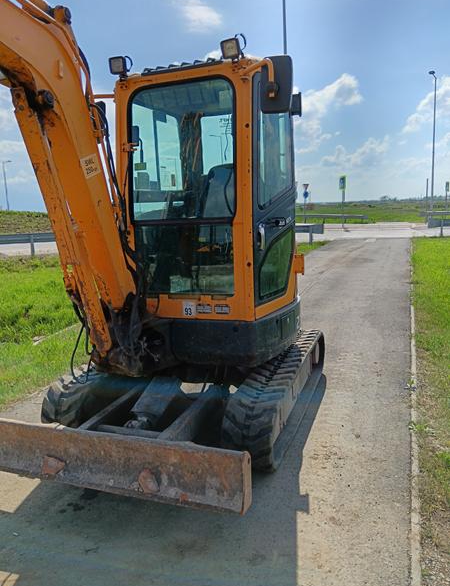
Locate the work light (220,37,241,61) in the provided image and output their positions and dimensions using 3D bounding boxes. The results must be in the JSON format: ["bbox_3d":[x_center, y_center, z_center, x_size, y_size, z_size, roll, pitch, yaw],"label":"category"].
[{"bbox_3d":[0.035,-1.432,2.752,0.110,0.120,0.080,1,28,21],"label":"work light"}]

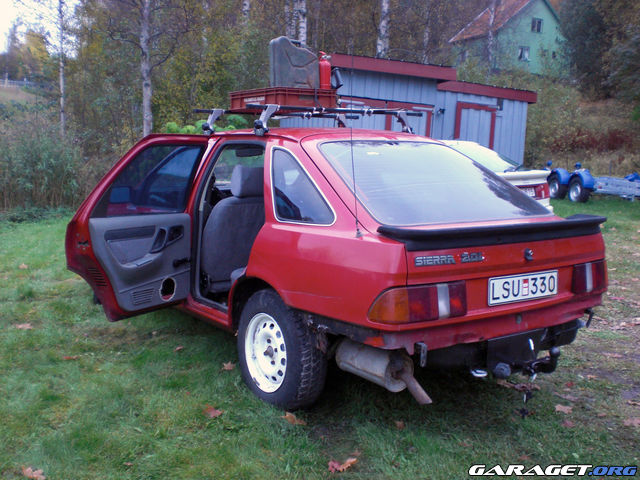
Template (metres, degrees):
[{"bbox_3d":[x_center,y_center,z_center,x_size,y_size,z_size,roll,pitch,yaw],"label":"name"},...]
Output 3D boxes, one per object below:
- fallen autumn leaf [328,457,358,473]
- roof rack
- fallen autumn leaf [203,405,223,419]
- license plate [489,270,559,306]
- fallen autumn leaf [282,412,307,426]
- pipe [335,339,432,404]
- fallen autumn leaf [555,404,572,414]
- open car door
[{"bbox_3d":[0.094,0.899,2.816,0.120,0.030,0.100,1,8,0],"label":"fallen autumn leaf"},{"bbox_3d":[-0.056,-0.720,4.362,1.280,0.165,0.710,-5,10,-36],"label":"roof rack"},{"bbox_3d":[-0.509,0.812,3.329,0.100,0.030,0.100,1,8,0],"label":"fallen autumn leaf"},{"bbox_3d":[0.911,0.210,3.121,0.475,0.115,0.012,-5,10,-36],"label":"license plate"},{"bbox_3d":[-0.118,0.833,3.259,0.110,0.027,0.100,1,8,0],"label":"fallen autumn leaf"},{"bbox_3d":[0.272,0.555,3.158,0.180,0.200,0.610,-5,10,-36],"label":"pipe"},{"bbox_3d":[1.199,0.834,3.459,0.085,0.020,0.080,1,8,0],"label":"fallen autumn leaf"},{"bbox_3d":[-0.890,-0.066,3.624,0.220,0.980,0.890,6,10,30],"label":"open car door"}]

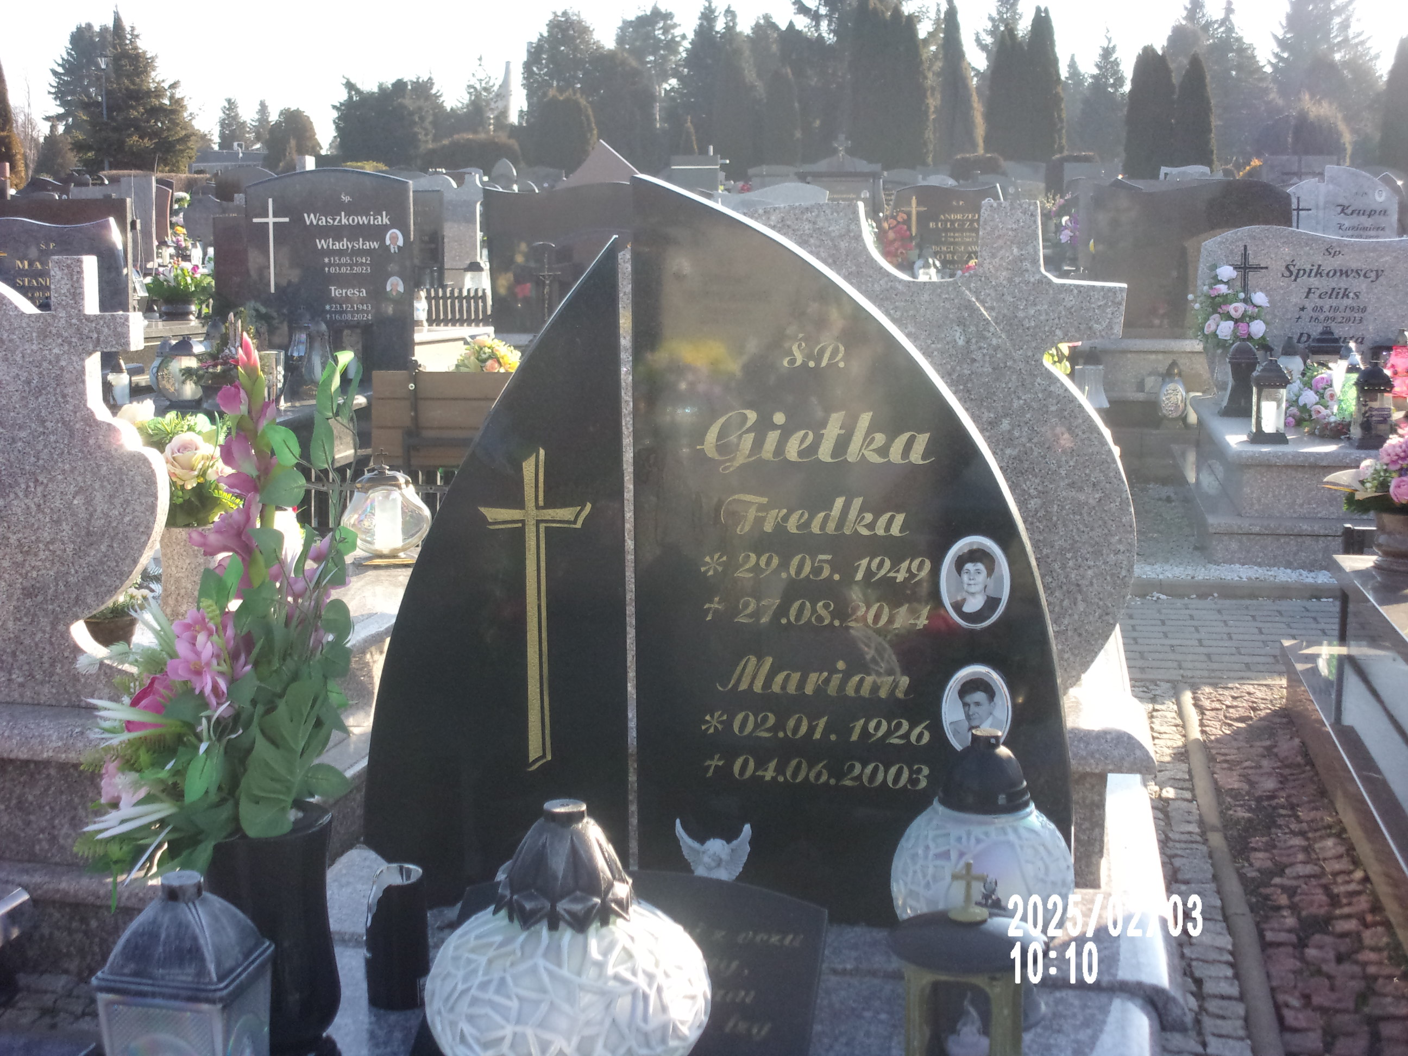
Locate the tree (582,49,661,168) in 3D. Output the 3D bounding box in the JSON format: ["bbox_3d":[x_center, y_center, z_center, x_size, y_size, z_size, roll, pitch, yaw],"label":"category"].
[{"bbox_3d":[-2.106,-9.980,54.668,1.993,4.240,1.993,0,9,0],"label":"tree"}]

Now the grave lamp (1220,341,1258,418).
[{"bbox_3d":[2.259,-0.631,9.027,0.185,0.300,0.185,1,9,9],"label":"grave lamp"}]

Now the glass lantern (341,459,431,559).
[{"bbox_3d":[-0.833,-0.050,5.629,0.238,0.267,0.215,-2,9,-12],"label":"glass lantern"}]

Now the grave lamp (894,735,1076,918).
[{"bbox_3d":[0.338,0.417,2.593,0.222,0.348,0.222,0,9,0],"label":"grave lamp"}]

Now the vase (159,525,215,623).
[{"bbox_3d":[-1.136,0.122,4.731,0.132,0.245,0.132,1,9,9],"label":"vase"}]

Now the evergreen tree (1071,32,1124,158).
[{"bbox_3d":[13.699,-14.115,74.533,1.913,5.971,1.913,0,9,0],"label":"evergreen tree"}]

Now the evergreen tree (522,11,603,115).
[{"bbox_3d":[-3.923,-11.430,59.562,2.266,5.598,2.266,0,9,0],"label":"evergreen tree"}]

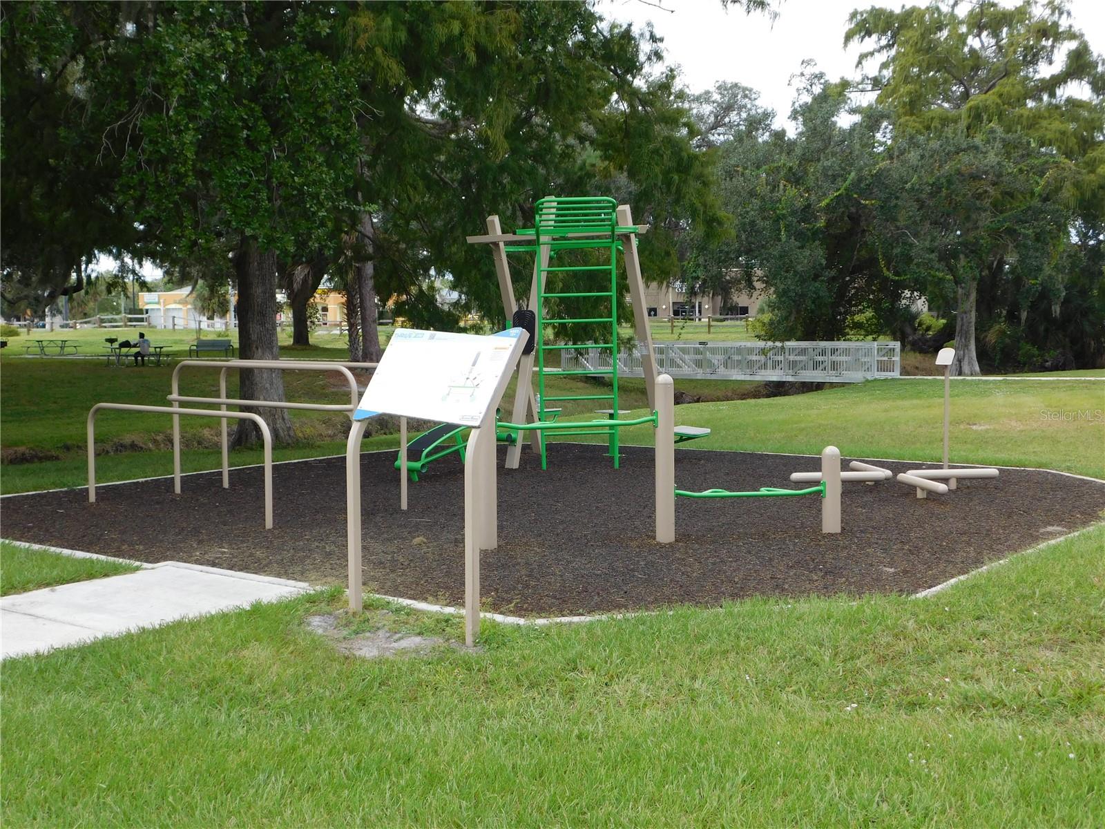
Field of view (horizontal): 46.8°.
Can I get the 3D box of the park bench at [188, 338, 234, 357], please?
[{"bbox_3d":[-14.403,-2.771,54.000,1.900,0.800,0.650,0,5,0],"label":"park bench"}]

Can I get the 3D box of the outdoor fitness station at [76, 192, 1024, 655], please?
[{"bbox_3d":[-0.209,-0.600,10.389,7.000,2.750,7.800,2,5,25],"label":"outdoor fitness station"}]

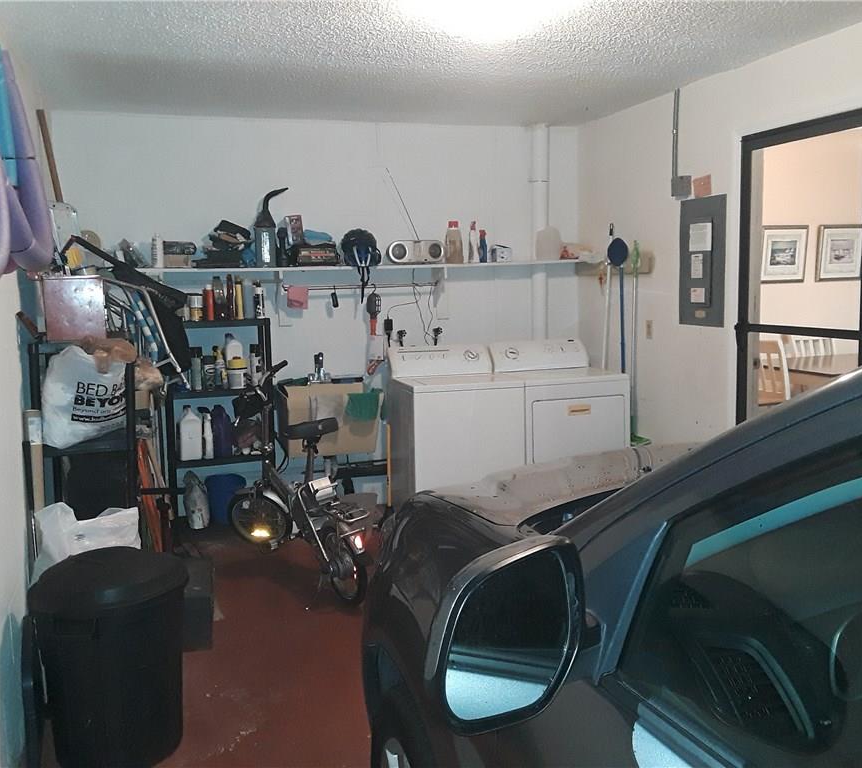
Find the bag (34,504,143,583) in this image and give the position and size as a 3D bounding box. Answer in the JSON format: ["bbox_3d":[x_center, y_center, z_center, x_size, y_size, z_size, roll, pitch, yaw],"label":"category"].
[{"bbox_3d":[-1.242,0.584,3.047,0.380,0.310,0.320,-4,8,-18],"label":"bag"}]

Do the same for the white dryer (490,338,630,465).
[{"bbox_3d":[0.807,0.290,5.424,0.720,1.090,0.690,-4,8,-18],"label":"white dryer"}]

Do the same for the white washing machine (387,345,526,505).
[{"bbox_3d":[0.138,0.332,5.194,0.689,1.100,0.670,-4,8,-18],"label":"white washing machine"}]

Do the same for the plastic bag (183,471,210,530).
[{"bbox_3d":[-1.377,0.677,4.869,0.149,0.330,0.160,-4,8,-18],"label":"plastic bag"}]

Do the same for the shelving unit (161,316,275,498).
[{"bbox_3d":[-1.247,0.279,4.957,0.605,1.340,0.330,-4,8,-18],"label":"shelving unit"}]

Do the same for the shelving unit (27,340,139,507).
[{"bbox_3d":[-1.365,0.475,3.418,0.350,1.340,0.600,-4,8,-18],"label":"shelving unit"}]

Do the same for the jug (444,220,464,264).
[{"bbox_3d":[0.150,-0.911,5.313,0.124,0.268,0.100,-4,8,-18],"label":"jug"}]

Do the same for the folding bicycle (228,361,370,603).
[{"bbox_3d":[-0.656,0.476,4.265,0.480,1.090,1.360,-7,9,-36],"label":"folding bicycle"}]

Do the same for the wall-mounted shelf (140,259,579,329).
[{"bbox_3d":[-0.332,-0.567,5.213,2.980,0.365,0.300,-4,8,-18],"label":"wall-mounted shelf"}]

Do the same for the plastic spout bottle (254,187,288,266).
[{"bbox_3d":[-0.949,-0.935,4.942,0.212,0.467,0.120,-4,8,-18],"label":"plastic spout bottle"}]

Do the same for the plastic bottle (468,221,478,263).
[{"bbox_3d":[0.273,-0.917,5.359,0.072,0.261,0.090,-4,8,-18],"label":"plastic bottle"}]

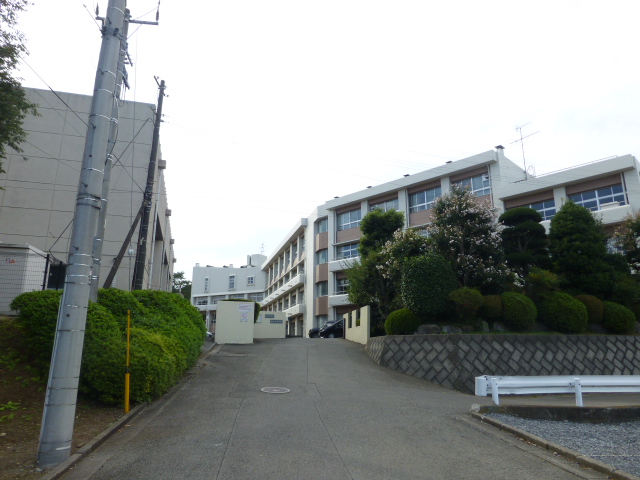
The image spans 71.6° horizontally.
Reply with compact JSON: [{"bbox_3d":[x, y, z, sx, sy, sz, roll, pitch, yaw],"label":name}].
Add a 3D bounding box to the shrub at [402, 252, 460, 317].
[{"bbox_3d":[4.047,1.682,16.400,2.000,2.400,1.900,0,-14,0],"label":"shrub"}]

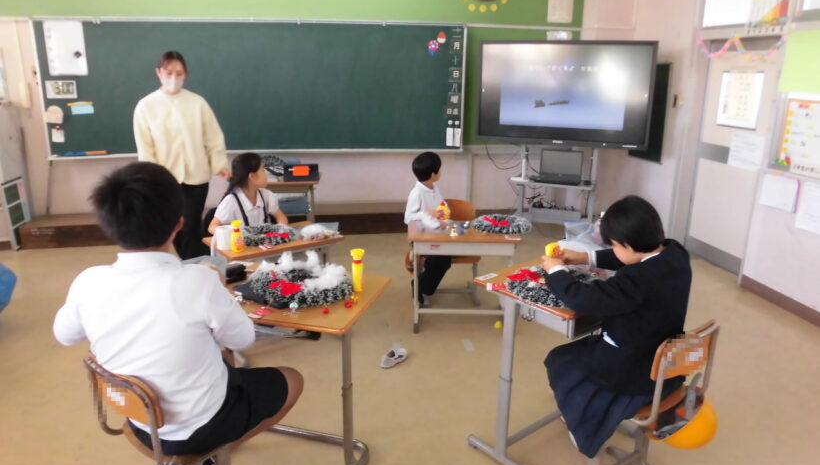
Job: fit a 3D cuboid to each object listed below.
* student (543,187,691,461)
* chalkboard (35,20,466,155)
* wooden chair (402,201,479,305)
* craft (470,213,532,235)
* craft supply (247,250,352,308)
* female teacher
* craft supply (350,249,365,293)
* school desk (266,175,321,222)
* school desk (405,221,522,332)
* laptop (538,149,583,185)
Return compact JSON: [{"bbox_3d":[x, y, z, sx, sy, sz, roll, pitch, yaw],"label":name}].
[{"bbox_3d":[0.715,0.406,2.035,0.420,1.050,0.540,-12,20,-36],"label":"student"},{"bbox_3d":[-1.355,-1.310,5.276,3.826,1.202,0.090,-2,16,-9],"label":"chalkboard"},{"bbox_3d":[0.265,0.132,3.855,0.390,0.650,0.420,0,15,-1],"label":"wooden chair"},{"bbox_3d":[0.550,-0.048,3.388,0.350,0.080,0.350,1,15,4],"label":"craft"},{"bbox_3d":[-0.376,0.153,1.954,0.350,0.125,0.340,0,16,0],"label":"craft supply"},{"bbox_3d":[-1.320,-0.229,3.356,0.550,1.600,0.340,-6,16,-22],"label":"female teacher"},{"bbox_3d":[-0.189,0.134,2.049,0.045,0.160,0.058,6,16,20],"label":"craft supply"},{"bbox_3d":[-0.970,-0.119,4.609,0.630,0.660,0.440,-2,16,-8],"label":"school desk"},{"bbox_3d":[0.325,0.267,3.488,0.645,0.580,0.450,1,15,5],"label":"school desk"},{"bbox_3d":[1.352,-0.571,5.060,0.365,0.235,0.290,5,16,17],"label":"laptop"}]

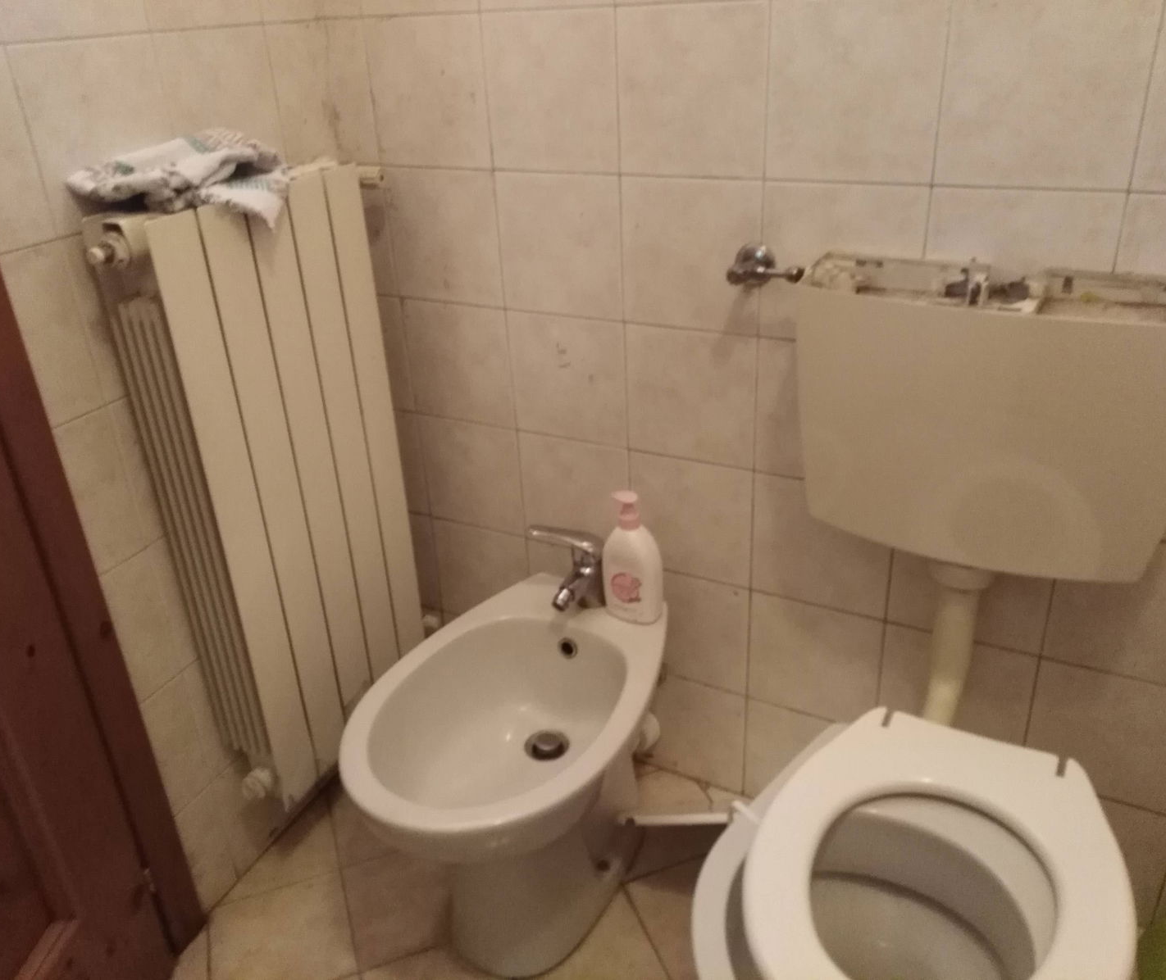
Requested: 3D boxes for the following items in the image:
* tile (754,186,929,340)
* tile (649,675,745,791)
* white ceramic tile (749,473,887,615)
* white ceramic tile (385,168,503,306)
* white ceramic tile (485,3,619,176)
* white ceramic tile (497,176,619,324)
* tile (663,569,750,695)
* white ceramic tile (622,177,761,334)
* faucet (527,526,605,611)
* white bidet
[{"bbox_3d":[0.321,-0.279,1.222,0.199,0.199,0.012,11,30,27],"label":"tile"},{"bbox_3d":[0.186,0.406,1.683,0.200,0.200,0.010,11,30,27],"label":"tile"},{"bbox_3d":[0.341,0.079,1.401,0.199,0.199,0.012,11,30,27],"label":"white ceramic tile"},{"bbox_3d":[-0.208,-0.387,1.505,0.200,0.200,0.010,11,30,27],"label":"white ceramic tile"},{"bbox_3d":[-0.041,-0.533,1.325,0.200,0.200,0.010,11,30,27],"label":"white ceramic tile"},{"bbox_3d":[-0.031,-0.349,1.401,0.199,0.199,0.012,11,30,27],"label":"white ceramic tile"},{"bbox_3d":[0.175,0.223,1.581,0.199,0.199,0.012,11,30,27],"label":"tile"},{"bbox_3d":[0.145,-0.315,1.313,0.200,0.200,0.010,11,30,27],"label":"white ceramic tile"},{"bbox_3d":[-0.016,0.113,1.430,0.060,0.152,0.125,17,33,35],"label":"faucet"},{"bbox_3d":[-0.079,0.444,1.407,0.369,0.401,0.539,11,30,27],"label":"white bidet"}]

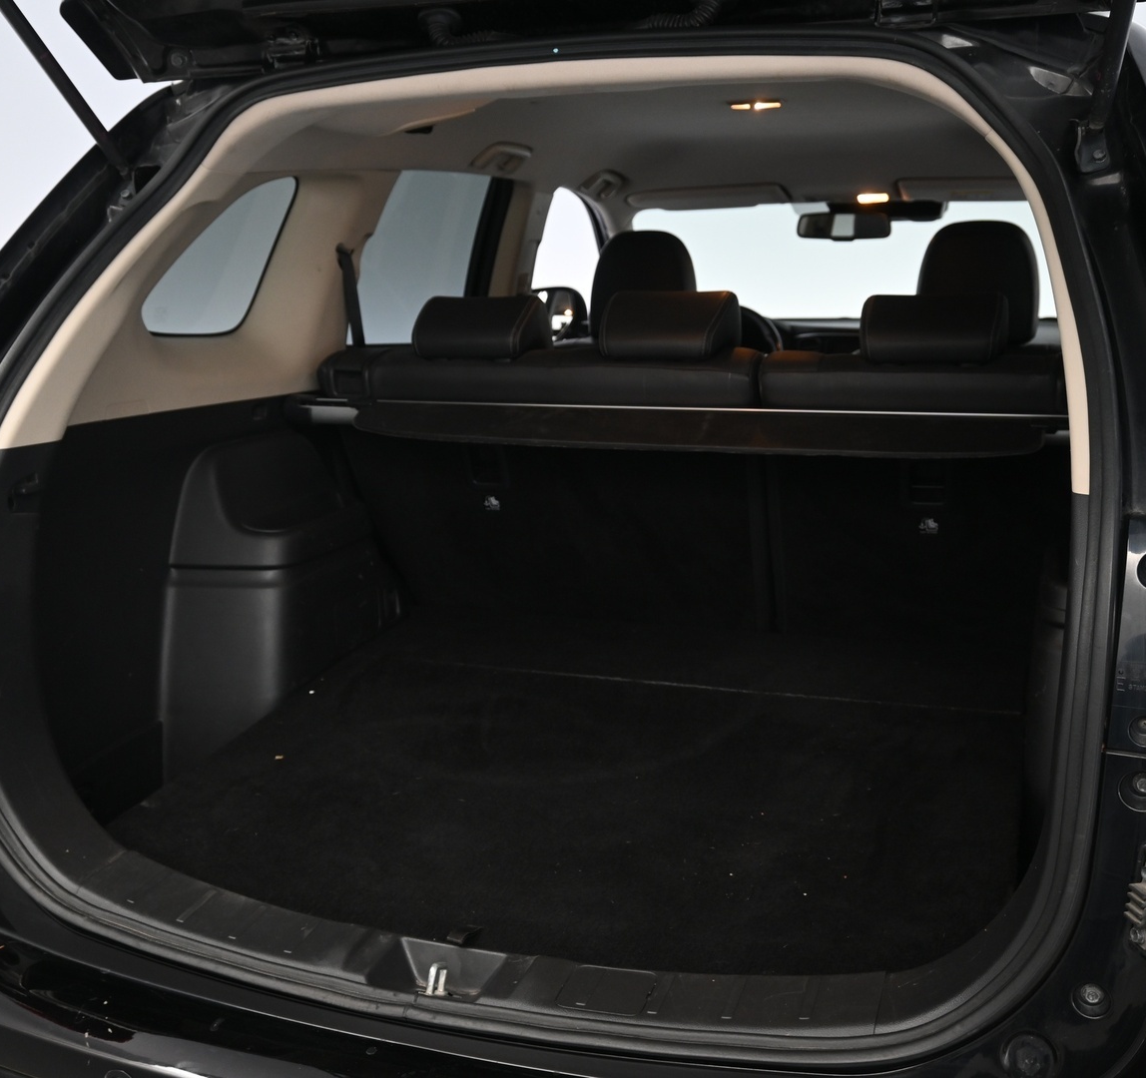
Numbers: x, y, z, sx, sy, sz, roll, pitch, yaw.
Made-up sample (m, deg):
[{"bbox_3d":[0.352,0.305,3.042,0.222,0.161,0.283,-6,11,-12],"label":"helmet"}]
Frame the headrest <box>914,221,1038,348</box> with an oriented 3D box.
[{"bbox_3d":[0.854,-0.540,2.748,0.250,0.245,0.130,3,15,19],"label":"headrest"}]

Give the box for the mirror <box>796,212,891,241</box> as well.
[{"bbox_3d":[0.694,-0.804,3.351,0.250,0.073,0.045,7,16,31],"label":"mirror"}]

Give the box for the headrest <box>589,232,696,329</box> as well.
[{"bbox_3d":[0.166,-0.578,2.989,0.250,0.245,0.130,3,15,19],"label":"headrest"}]

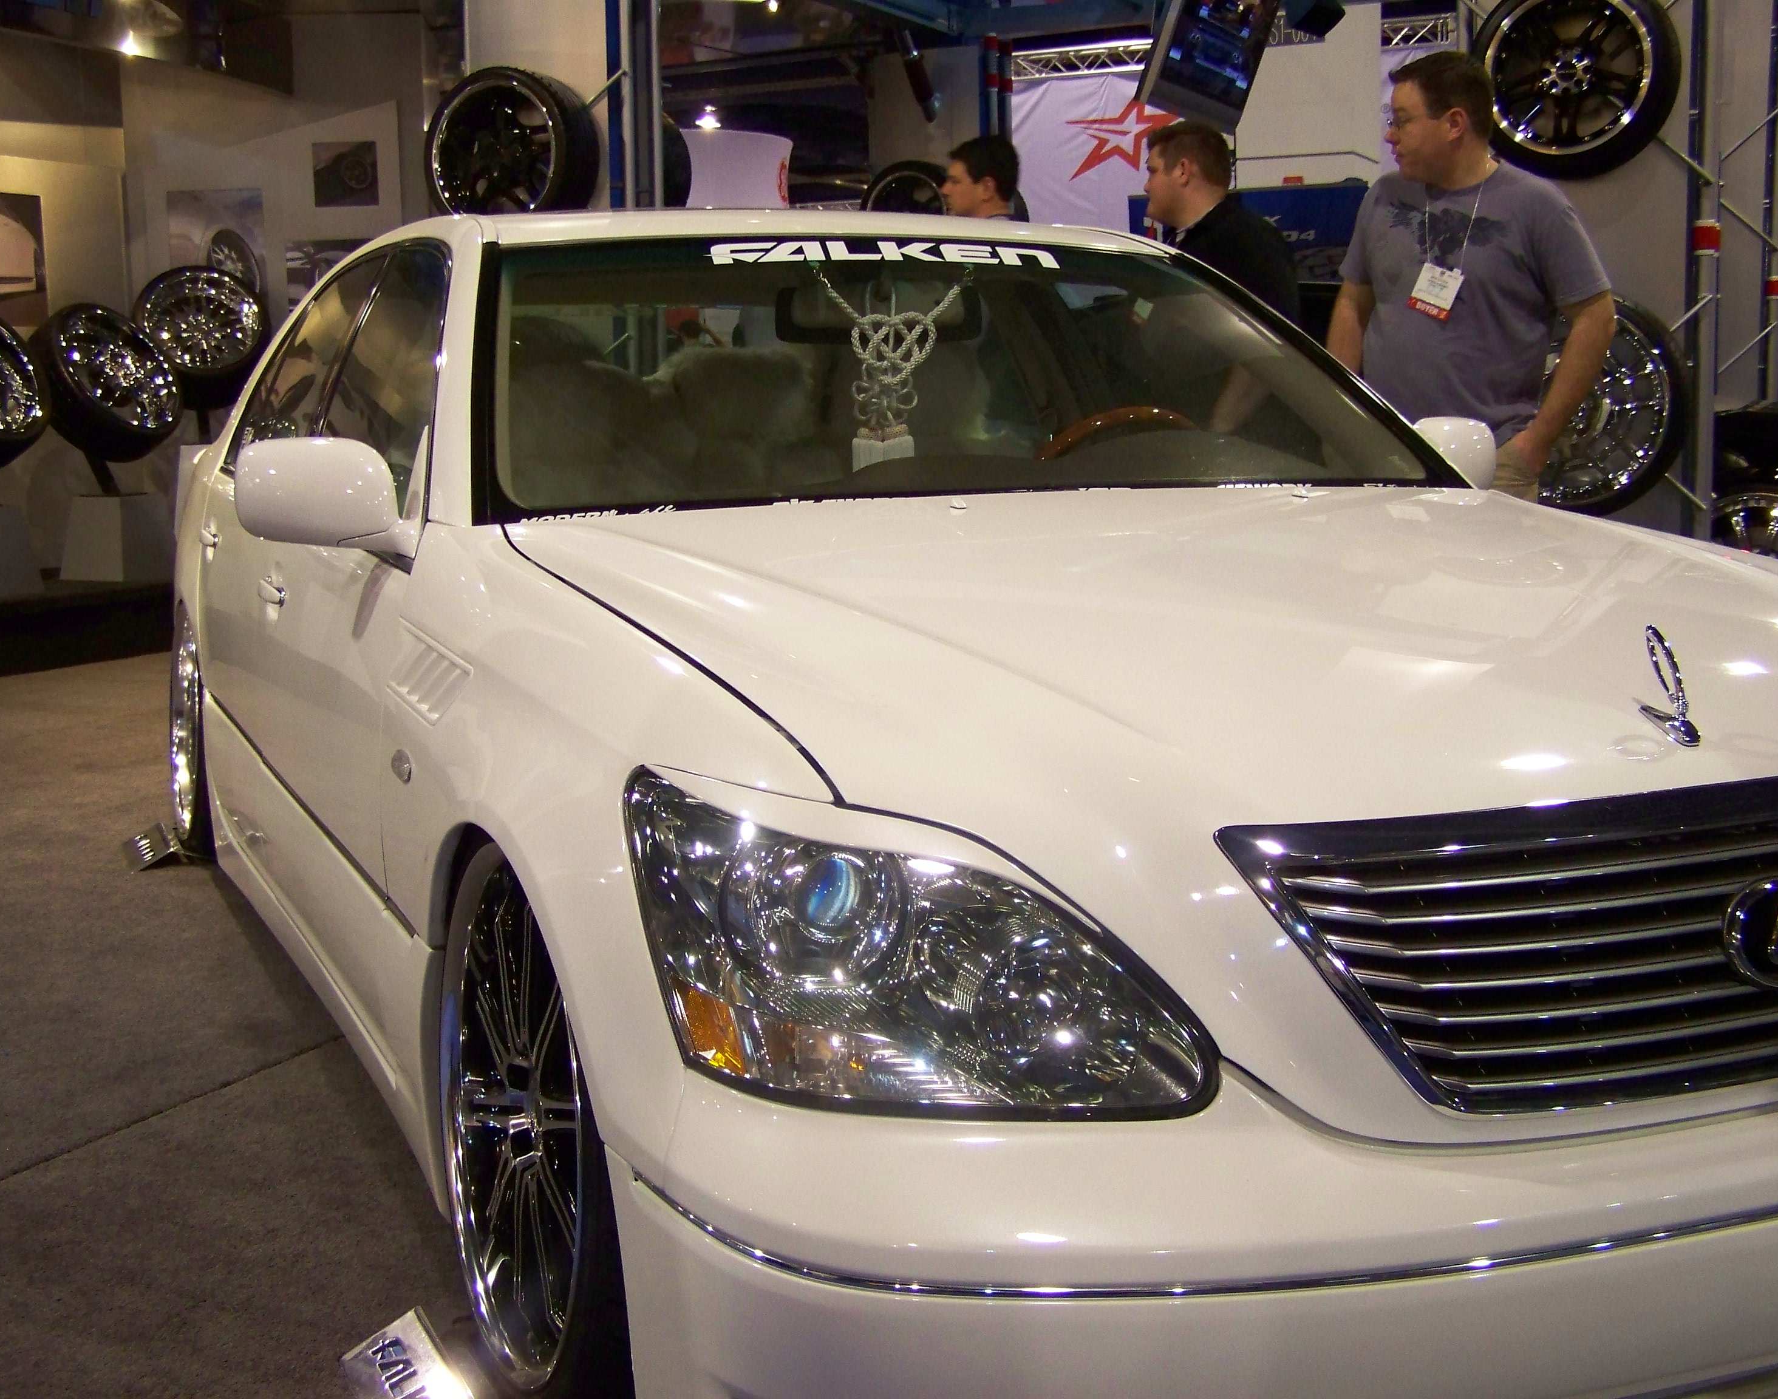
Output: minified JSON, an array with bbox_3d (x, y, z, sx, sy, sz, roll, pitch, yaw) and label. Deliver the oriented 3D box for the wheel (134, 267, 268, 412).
[{"bbox_3d":[-3.436,-1.810,10.206,0.680,0.680,0.260,-5,-25,-26],"label":"wheel"}]

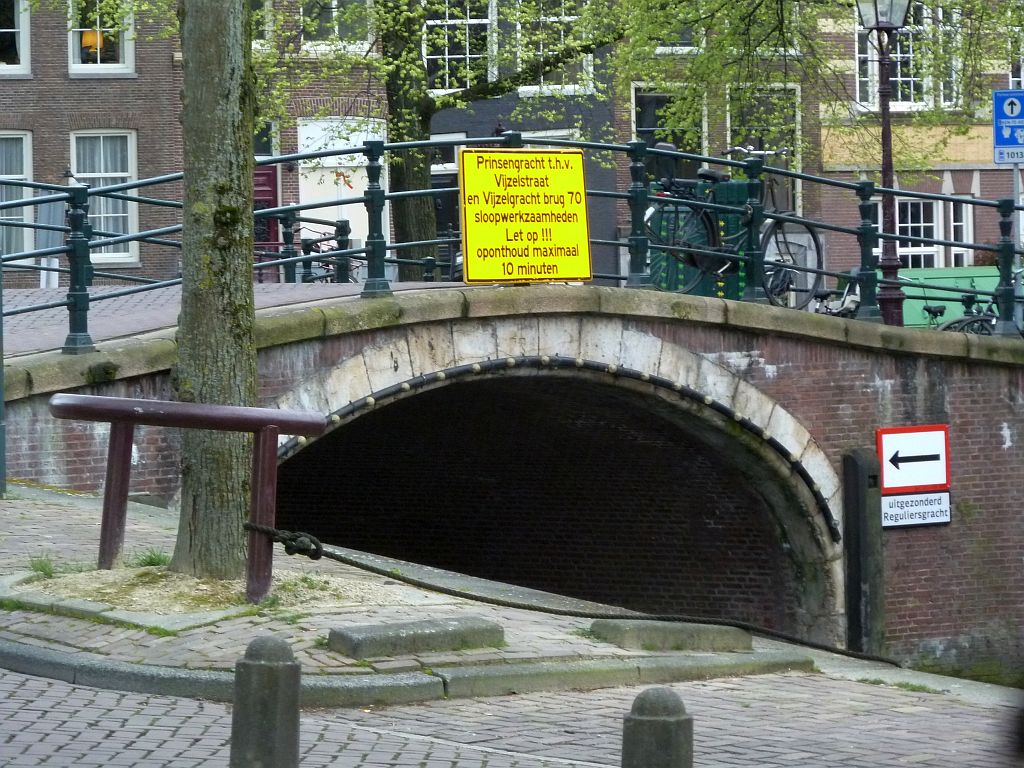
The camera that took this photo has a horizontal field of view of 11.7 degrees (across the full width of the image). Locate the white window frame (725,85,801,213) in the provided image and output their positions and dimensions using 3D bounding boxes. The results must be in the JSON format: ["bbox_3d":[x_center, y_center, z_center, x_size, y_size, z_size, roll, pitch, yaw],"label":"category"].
[{"bbox_3d":[4.033,-3.744,80.000,1.420,2.160,0.180,-1,1,-27],"label":"white window frame"}]

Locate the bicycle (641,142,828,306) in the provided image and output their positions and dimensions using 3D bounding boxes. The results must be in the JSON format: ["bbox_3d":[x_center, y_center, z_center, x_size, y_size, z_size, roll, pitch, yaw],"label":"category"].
[{"bbox_3d":[1.648,-1.146,35.837,1.820,1.140,0.620,8,-5,-43],"label":"bicycle"}]

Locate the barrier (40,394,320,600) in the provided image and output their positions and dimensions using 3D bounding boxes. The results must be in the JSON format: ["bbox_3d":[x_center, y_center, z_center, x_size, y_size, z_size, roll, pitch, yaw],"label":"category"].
[{"bbox_3d":[-1.593,0.566,24.500,1.372,0.980,0.130,3,1,0],"label":"barrier"}]

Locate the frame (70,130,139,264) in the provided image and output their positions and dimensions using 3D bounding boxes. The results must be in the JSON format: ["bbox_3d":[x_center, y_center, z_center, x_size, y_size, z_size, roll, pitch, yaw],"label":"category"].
[{"bbox_3d":[-6.924,-3.179,85.000,1.204,2.261,0.180,-1,1,-20],"label":"frame"}]

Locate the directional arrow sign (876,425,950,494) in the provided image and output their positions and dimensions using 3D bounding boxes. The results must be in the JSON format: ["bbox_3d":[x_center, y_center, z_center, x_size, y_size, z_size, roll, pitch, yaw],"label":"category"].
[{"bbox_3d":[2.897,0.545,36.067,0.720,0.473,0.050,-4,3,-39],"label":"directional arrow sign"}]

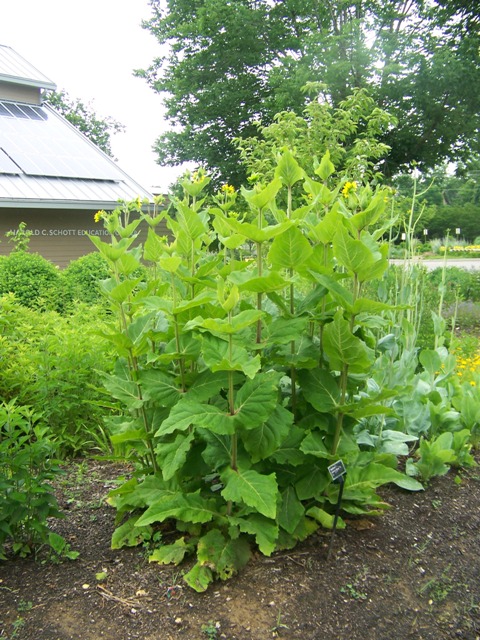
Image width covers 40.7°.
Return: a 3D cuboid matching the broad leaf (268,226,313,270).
[{"bbox_3d":[0.271,-0.381,3.469,0.232,0.245,0.075,0,34,0],"label":"broad leaf"}]

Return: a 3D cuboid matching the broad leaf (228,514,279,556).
[{"bbox_3d":[0.090,1.085,3.321,0.190,0.080,0.306,-13,32,-42],"label":"broad leaf"}]

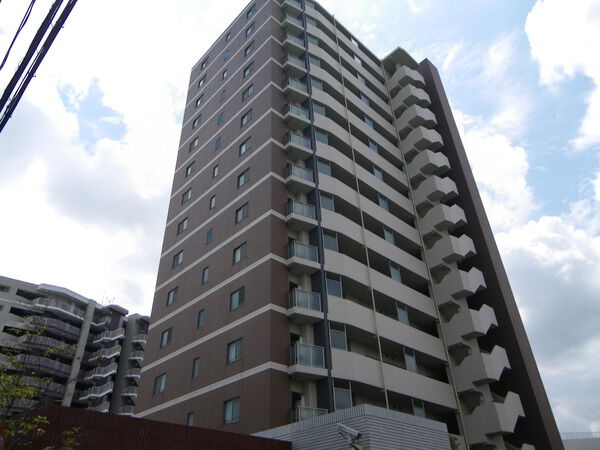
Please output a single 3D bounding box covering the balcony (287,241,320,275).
[{"bbox_3d":[0.167,1.888,27.286,1.680,1.500,0.900,18,-41,-25],"label":"balcony"}]

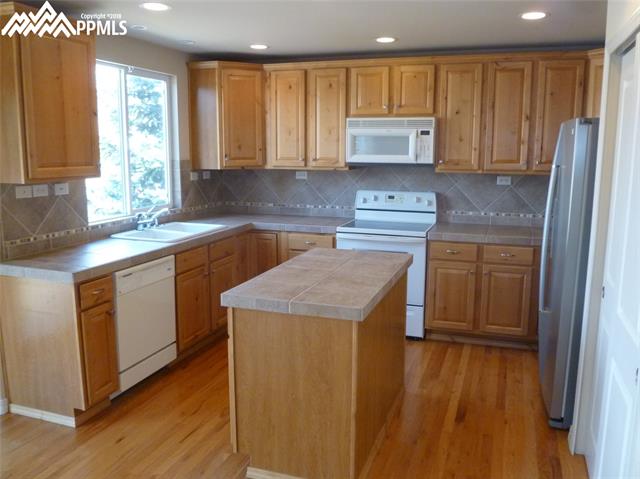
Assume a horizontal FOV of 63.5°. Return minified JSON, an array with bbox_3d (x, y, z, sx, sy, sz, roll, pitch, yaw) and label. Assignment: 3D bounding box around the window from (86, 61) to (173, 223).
[{"bbox_3d":[-1.494,-0.770,4.161,0.100,1.170,1.140,4,10,19],"label":"window"}]

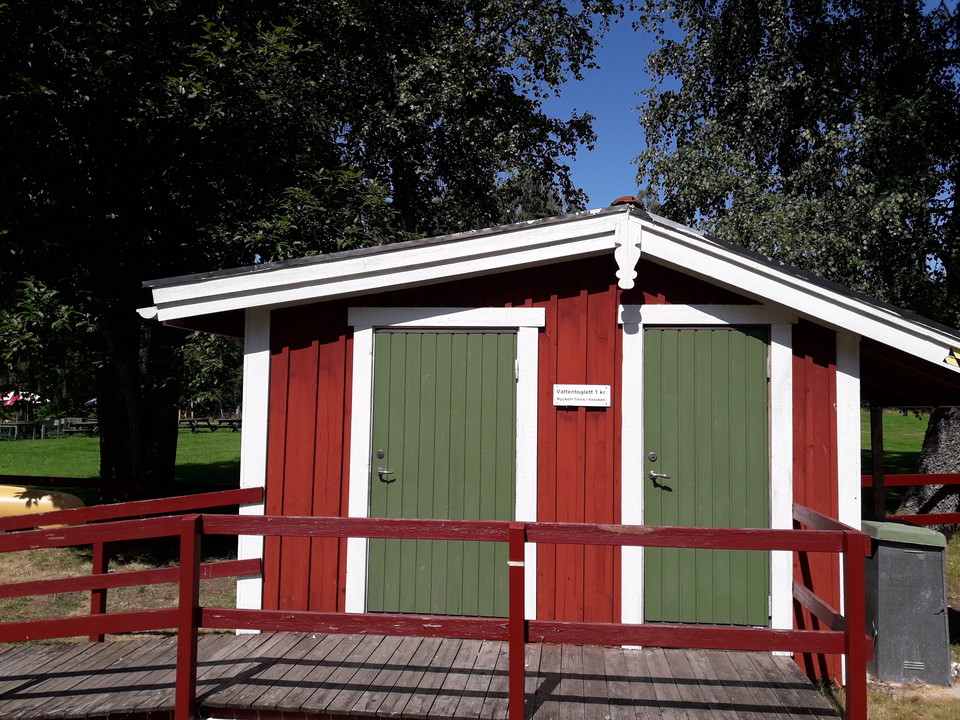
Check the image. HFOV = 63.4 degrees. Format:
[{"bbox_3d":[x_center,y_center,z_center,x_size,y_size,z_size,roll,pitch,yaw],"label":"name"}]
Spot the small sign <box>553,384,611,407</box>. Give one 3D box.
[{"bbox_3d":[0.709,0.248,5.382,0.391,0.146,0.012,1,-3,5],"label":"small sign"}]

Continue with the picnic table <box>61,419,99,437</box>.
[{"bbox_3d":[-20.528,3.580,40.000,1.900,0.740,1.500,2,-4,-27],"label":"picnic table"}]

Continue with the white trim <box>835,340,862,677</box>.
[{"bbox_3d":[2.486,0.983,5.209,0.157,2.339,0.035,1,-3,5],"label":"white trim"}]

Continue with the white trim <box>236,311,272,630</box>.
[{"bbox_3d":[-1.611,0.783,5.545,0.182,2.308,0.035,1,-3,5],"label":"white trim"}]

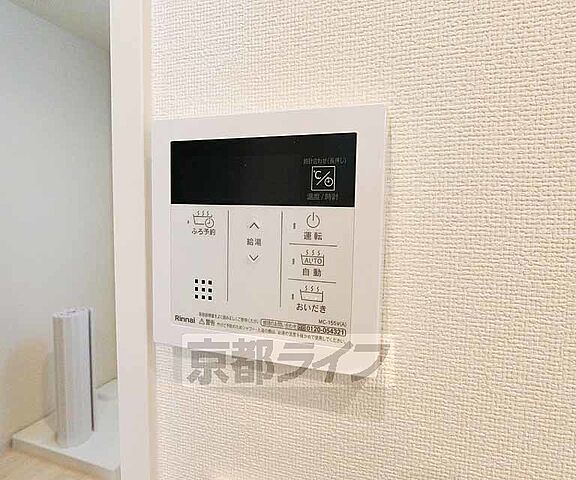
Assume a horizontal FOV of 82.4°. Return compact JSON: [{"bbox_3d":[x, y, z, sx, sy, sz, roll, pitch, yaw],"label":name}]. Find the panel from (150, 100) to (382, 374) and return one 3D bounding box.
[{"bbox_3d":[-0.013,-0.001,0.174,0.121,0.122,0.020,2,4,15],"label":"panel"}]

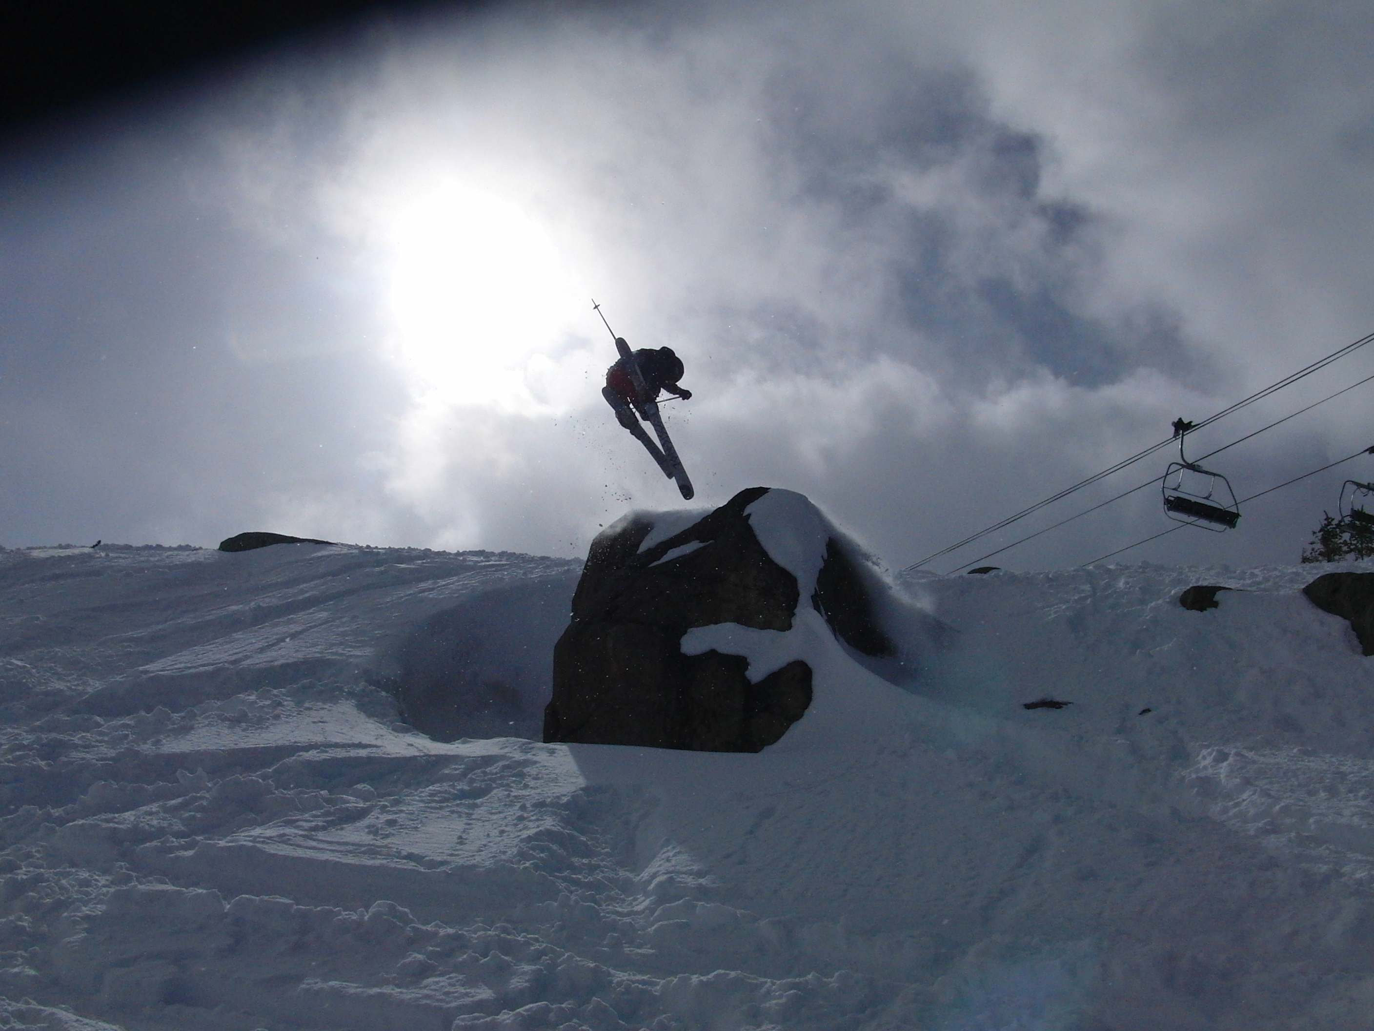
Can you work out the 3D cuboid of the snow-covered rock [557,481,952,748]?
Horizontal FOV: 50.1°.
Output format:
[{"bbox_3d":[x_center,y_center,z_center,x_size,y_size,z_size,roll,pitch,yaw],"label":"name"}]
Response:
[{"bbox_3d":[0.540,1.000,13.900,3.600,2.500,2.900,0,-14,6],"label":"snow-covered rock"}]

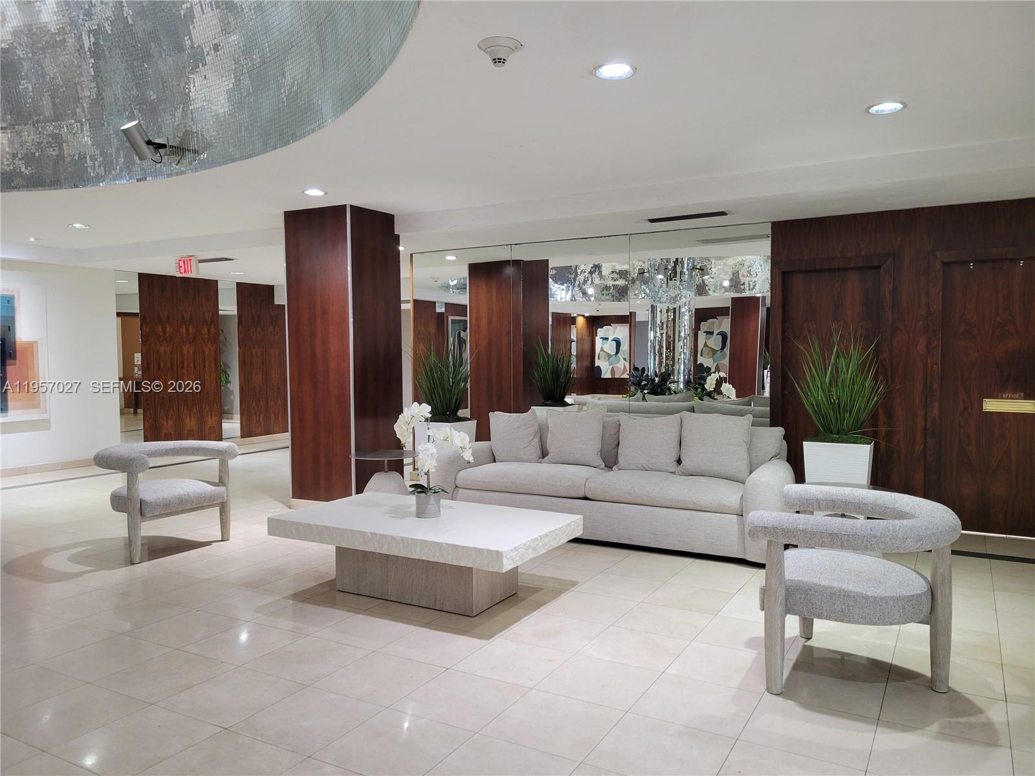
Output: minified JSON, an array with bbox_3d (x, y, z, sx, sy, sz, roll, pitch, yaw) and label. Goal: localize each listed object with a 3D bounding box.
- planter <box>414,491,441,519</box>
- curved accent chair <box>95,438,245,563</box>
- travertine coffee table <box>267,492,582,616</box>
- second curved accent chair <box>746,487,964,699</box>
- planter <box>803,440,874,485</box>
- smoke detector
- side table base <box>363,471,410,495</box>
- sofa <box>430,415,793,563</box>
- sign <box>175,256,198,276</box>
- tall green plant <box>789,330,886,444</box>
[{"bbox_3d":[-0.500,0.657,4.367,0.141,0.126,0.141,0,3,0],"label":"planter"},{"bbox_3d":[-2.460,0.755,5.413,0.740,0.716,0.807,1,3,30],"label":"curved accent chair"},{"bbox_3d":[-0.520,0.934,4.354,1.554,0.425,0.843,1,3,30],"label":"travertine coffee table"},{"bbox_3d":[1.405,0.827,3.206,0.736,0.716,0.807,1,3,30],"label":"second curved accent chair"},{"bbox_3d":[2.098,0.713,5.089,0.400,0.756,0.400,1,3,30],"label":"planter"},{"bbox_3d":[-0.068,-1.300,3.044,0.165,0.080,0.165,0,3,0],"label":"smoke detector"},{"bbox_3d":[-1.036,0.862,6.137,0.500,0.400,0.500,1,3,30],"label":"side table base"},{"bbox_3d":[0.670,0.632,5.797,2.596,0.874,0.915,1,3,30],"label":"sofa"},{"bbox_3d":[-3.548,-1.307,8.350,0.315,0.200,0.060,1,3,30],"label":"sign"},{"bbox_3d":[2.091,-0.036,5.054,0.610,0.750,0.600,1,3,30],"label":"tall green plant"}]

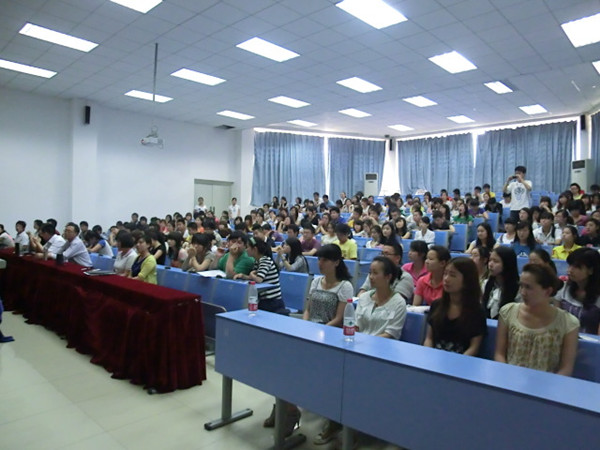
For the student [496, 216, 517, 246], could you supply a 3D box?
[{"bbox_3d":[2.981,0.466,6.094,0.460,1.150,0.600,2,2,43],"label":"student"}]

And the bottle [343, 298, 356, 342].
[{"bbox_3d":[0.262,0.505,2.220,0.066,0.230,0.066,1,2,0],"label":"bottle"}]

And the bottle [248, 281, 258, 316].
[{"bbox_3d":[-0.314,0.495,2.810,0.066,0.235,0.066,1,2,0],"label":"bottle"}]

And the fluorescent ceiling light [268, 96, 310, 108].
[{"bbox_3d":[-0.295,-3.551,12.050,0.600,0.070,1.200,2,2,43],"label":"fluorescent ceiling light"}]

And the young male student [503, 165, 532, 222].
[{"bbox_3d":[4.584,-0.380,8.726,0.550,1.730,0.420,2,2,35],"label":"young male student"}]

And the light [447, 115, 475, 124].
[{"bbox_3d":[5.839,-3.810,15.050,0.600,0.070,1.200,2,2,43],"label":"light"}]

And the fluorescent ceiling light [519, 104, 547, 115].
[{"bbox_3d":[7.612,-3.755,13.561,0.570,0.080,1.180,2,2,43],"label":"fluorescent ceiling light"}]

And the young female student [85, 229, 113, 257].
[{"bbox_3d":[-3.701,0.656,7.678,0.470,1.135,0.720,2,2,43],"label":"young female student"}]

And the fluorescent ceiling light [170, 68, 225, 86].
[{"bbox_3d":[-2.340,-3.472,9.773,0.600,0.070,1.200,2,2,43],"label":"fluorescent ceiling light"}]

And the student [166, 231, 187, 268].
[{"bbox_3d":[-1.817,0.687,6.096,0.430,1.189,0.700,2,2,43],"label":"student"}]

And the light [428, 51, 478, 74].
[{"bbox_3d":[3.220,-3.414,8.711,0.600,0.070,1.200,2,2,43],"label":"light"}]

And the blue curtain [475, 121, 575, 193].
[{"bbox_3d":[8.127,-2.169,15.287,3.360,2.890,0.180,2,3,43],"label":"blue curtain"}]

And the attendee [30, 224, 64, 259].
[{"bbox_3d":[-3.799,0.601,6.371,0.550,1.250,0.750,2,2,43],"label":"attendee"}]

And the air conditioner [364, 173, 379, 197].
[{"bbox_3d":[3.014,-1.288,17.527,0.550,1.800,0.400,1,2,13],"label":"air conditioner"}]

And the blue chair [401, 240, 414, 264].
[{"bbox_3d":[1.559,0.590,6.360,0.500,0.780,0.500,2,2,43],"label":"blue chair"}]

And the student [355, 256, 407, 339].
[{"bbox_3d":[0.477,0.788,2.660,0.460,1.150,0.680,2,2,43],"label":"student"}]

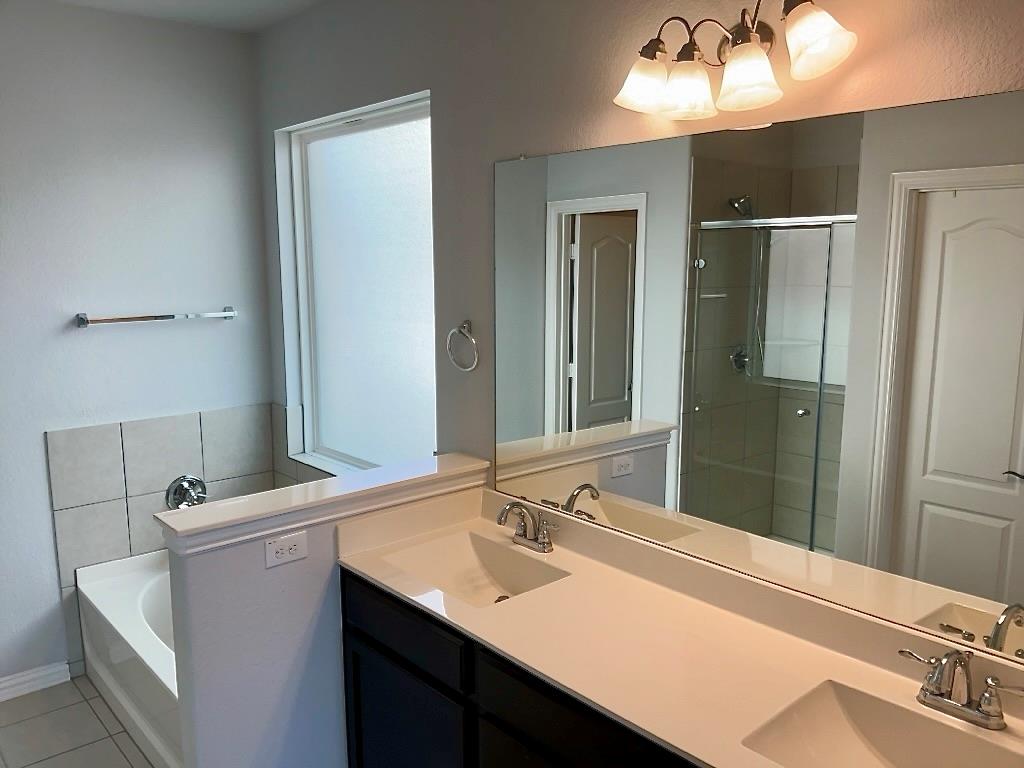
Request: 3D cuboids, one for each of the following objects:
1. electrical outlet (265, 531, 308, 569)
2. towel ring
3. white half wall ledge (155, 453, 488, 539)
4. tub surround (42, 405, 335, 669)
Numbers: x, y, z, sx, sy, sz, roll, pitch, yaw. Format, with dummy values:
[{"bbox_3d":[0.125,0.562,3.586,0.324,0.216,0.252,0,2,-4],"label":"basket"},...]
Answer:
[{"bbox_3d":[-0.632,0.469,2.252,0.128,0.079,0.012,-8,12,-41],"label":"electrical outlet"},{"bbox_3d":[-0.167,-0.129,2.694,0.060,0.168,0.165,-8,12,-41],"label":"towel ring"},{"bbox_3d":[-0.514,0.317,2.414,1.032,0.019,0.178,-8,12,-41],"label":"white half wall ledge"},{"bbox_3d":[-1.040,0.776,3.127,0.985,1.094,1.524,-8,12,-41],"label":"tub surround"}]

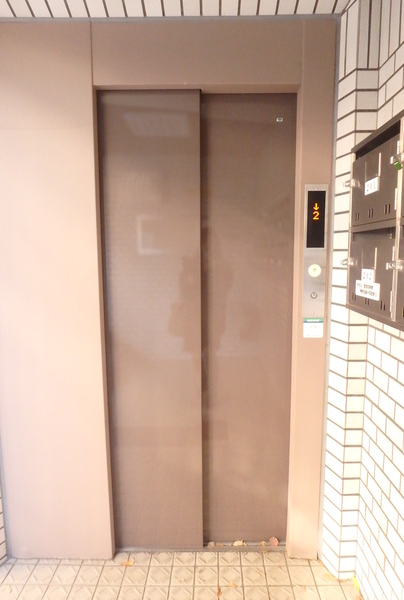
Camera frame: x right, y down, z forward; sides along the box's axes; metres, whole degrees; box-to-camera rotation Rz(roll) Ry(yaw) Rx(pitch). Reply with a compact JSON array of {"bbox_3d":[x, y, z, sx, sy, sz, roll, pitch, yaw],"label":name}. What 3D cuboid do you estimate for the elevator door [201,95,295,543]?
[{"bbox_3d":[0.189,0.153,1.623,0.411,2.010,0.045,0,7,0],"label":"elevator door"}]

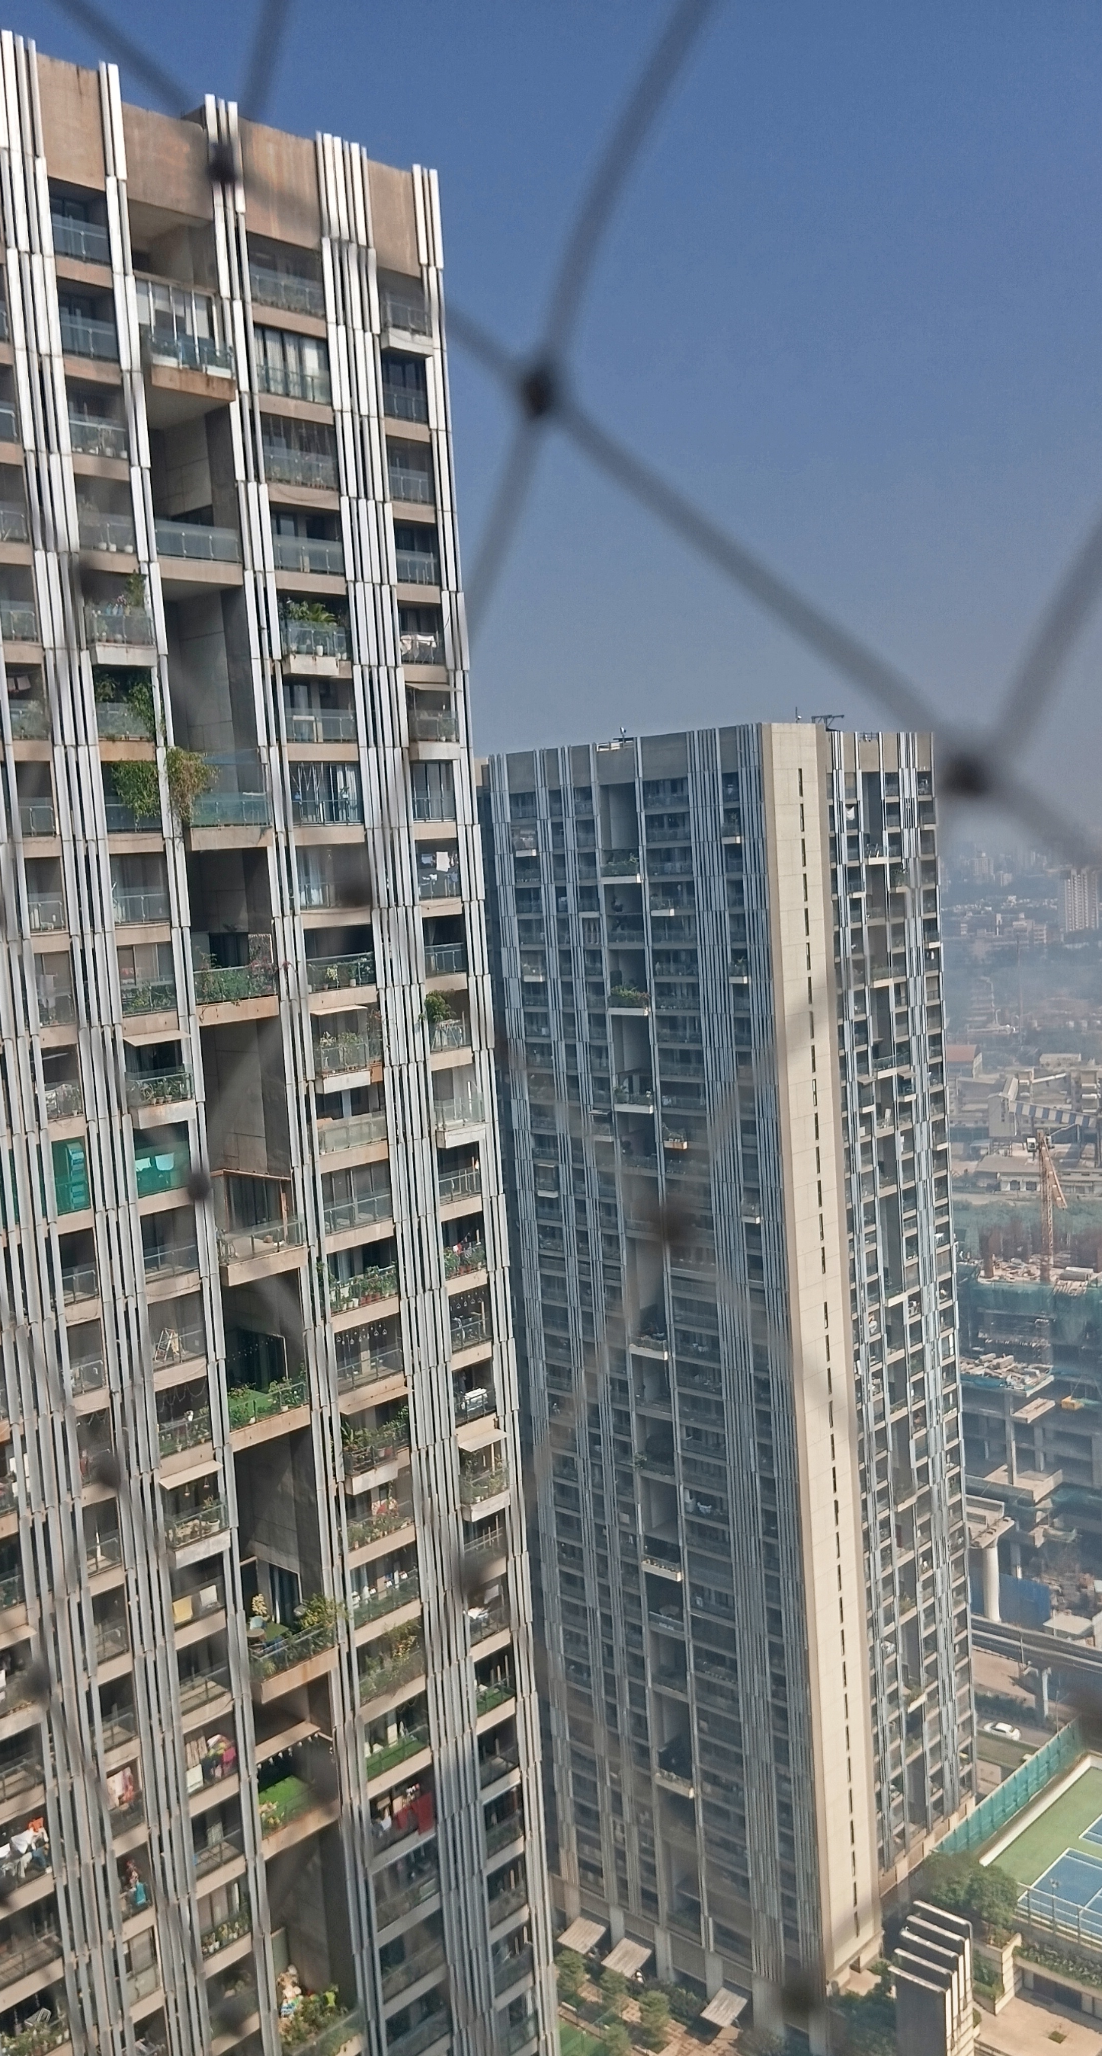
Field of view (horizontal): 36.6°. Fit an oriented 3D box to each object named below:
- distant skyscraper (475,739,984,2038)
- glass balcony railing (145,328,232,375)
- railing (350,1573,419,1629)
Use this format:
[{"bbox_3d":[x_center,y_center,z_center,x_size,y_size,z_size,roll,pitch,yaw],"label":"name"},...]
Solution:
[{"bbox_3d":[20.809,30.535,167.626,34.270,117.114,36.356,2,8,43],"label":"distant skyscraper"},{"bbox_3d":[-11.991,-22.253,55.284,0.460,1.140,3.350,2,8,43],"label":"glass balcony railing"},{"bbox_3d":[-6.238,21.651,63.156,0.150,1.160,3.270,2,8,43],"label":"railing"}]

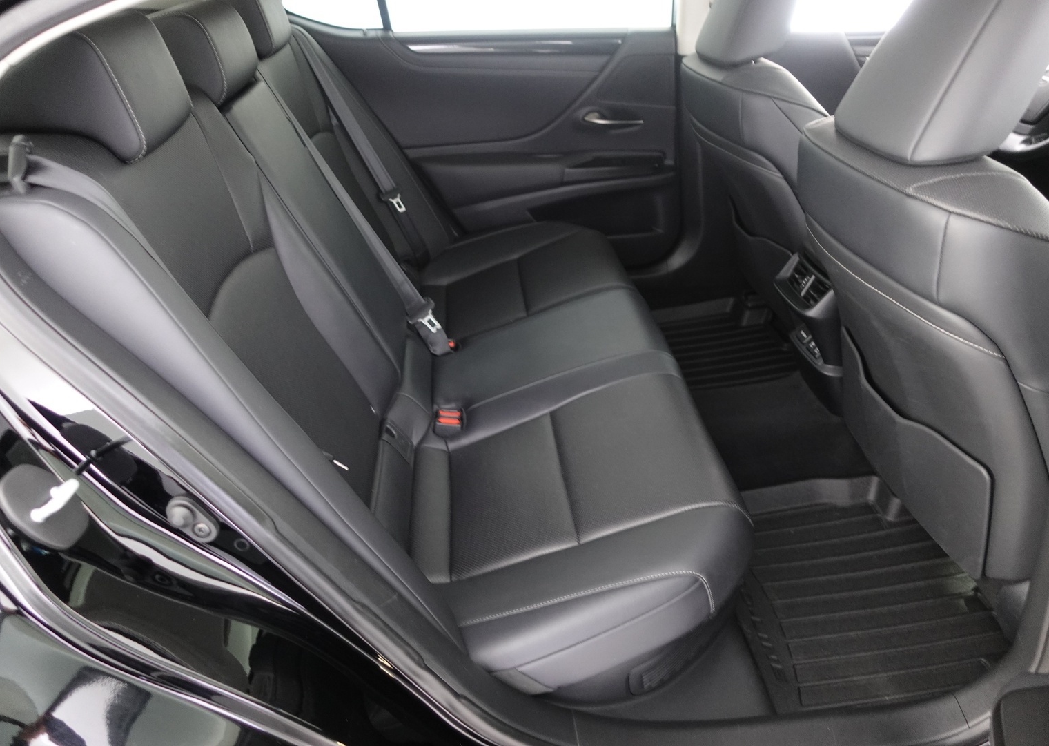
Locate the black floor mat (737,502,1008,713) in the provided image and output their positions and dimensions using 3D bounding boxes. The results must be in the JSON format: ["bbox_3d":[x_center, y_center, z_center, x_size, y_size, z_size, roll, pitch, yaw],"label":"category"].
[{"bbox_3d":[0.579,0.367,1.301,0.413,0.040,0.450,-8,32,0],"label":"black floor mat"}]

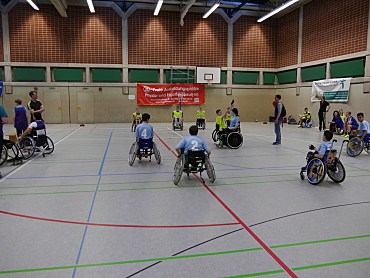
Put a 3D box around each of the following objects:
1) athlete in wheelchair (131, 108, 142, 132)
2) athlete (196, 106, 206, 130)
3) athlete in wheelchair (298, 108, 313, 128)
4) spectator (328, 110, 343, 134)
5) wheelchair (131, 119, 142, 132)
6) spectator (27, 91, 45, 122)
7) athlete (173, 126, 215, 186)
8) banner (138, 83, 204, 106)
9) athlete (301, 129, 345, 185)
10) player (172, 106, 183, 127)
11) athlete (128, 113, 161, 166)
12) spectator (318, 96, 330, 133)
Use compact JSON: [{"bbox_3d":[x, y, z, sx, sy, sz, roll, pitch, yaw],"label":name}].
[{"bbox_3d":[-2.373,-0.956,14.791,0.590,1.150,0.880,-1,8,-10],"label":"athlete in wheelchair"},{"bbox_3d":[0.908,-1.202,16.994,0.600,1.270,0.900,1,7,3],"label":"athlete"},{"bbox_3d":[6.972,-1.191,17.247,0.870,1.120,0.570,0,8,-6],"label":"athlete in wheelchair"},{"bbox_3d":[7.850,-0.905,15.574,0.760,1.140,0.500,-2,8,-21],"label":"spectator"},{"bbox_3d":[-2.403,-0.761,15.264,0.630,0.800,0.900,-1,8,-12],"label":"wheelchair"},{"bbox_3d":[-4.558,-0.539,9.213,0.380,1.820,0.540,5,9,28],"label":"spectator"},{"bbox_3d":[0.173,0.305,5.866,0.780,1.120,0.900,-1,8,-10],"label":"athlete"},{"bbox_3d":[-0.936,-3.225,21.608,4.950,1.500,0.050,-1,8,-12],"label":"banner"},{"bbox_3d":[2.748,0.368,5.896,0.630,1.020,0.840,-3,8,-21],"label":"athlete"},{"bbox_3d":[-0.380,-1.173,16.053,0.580,1.200,0.750,0,7,-2],"label":"player"},{"bbox_3d":[-1.066,-0.016,7.706,0.760,1.300,0.950,-2,8,-19],"label":"athlete"},{"bbox_3d":[7.262,-1.294,15.598,0.370,1.790,0.540,-1,8,-14],"label":"spectator"}]

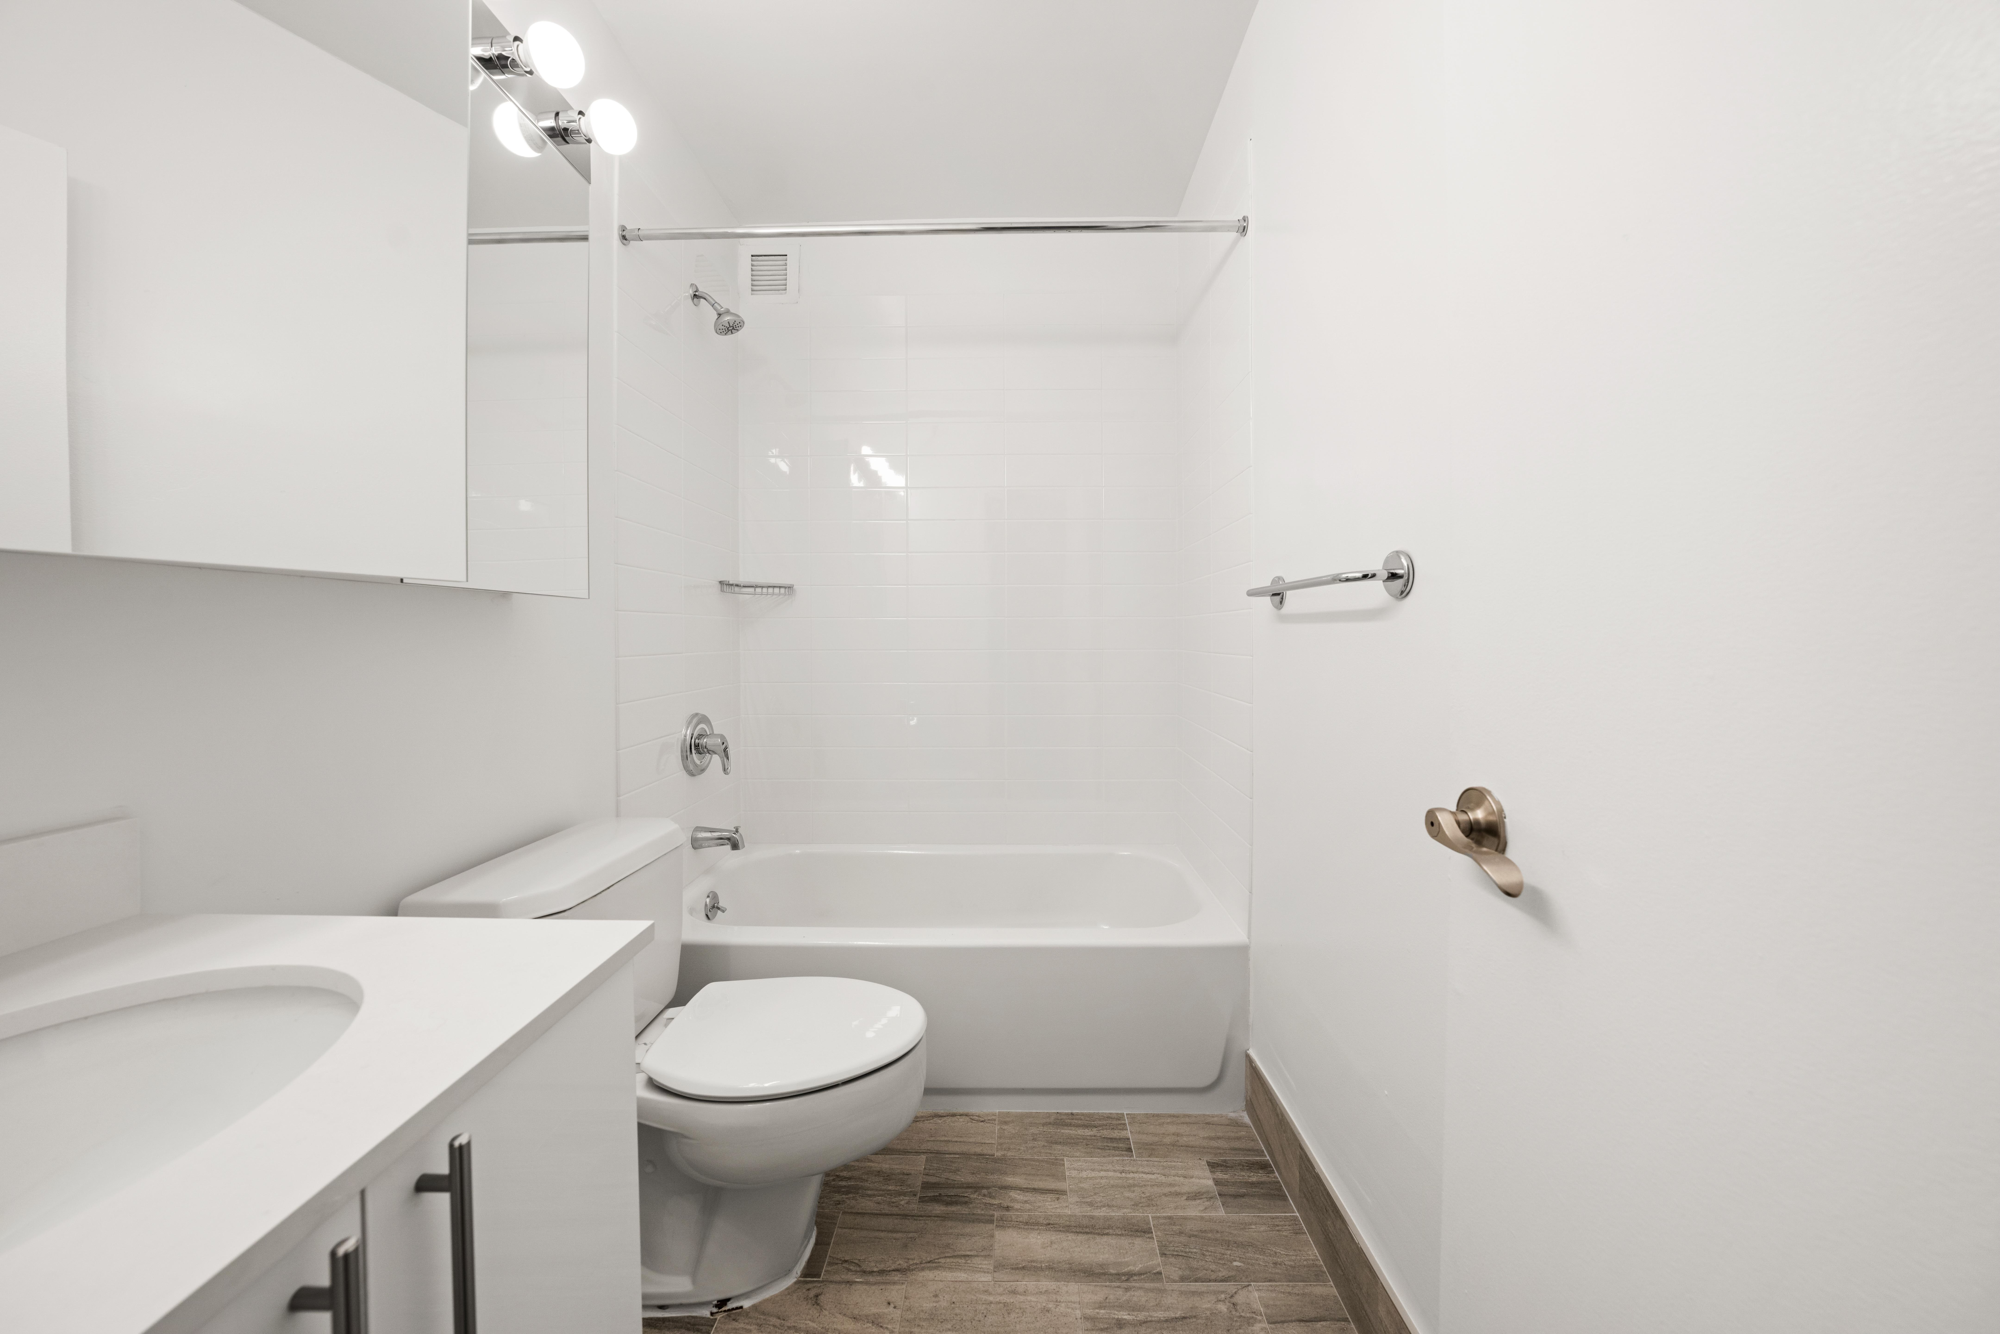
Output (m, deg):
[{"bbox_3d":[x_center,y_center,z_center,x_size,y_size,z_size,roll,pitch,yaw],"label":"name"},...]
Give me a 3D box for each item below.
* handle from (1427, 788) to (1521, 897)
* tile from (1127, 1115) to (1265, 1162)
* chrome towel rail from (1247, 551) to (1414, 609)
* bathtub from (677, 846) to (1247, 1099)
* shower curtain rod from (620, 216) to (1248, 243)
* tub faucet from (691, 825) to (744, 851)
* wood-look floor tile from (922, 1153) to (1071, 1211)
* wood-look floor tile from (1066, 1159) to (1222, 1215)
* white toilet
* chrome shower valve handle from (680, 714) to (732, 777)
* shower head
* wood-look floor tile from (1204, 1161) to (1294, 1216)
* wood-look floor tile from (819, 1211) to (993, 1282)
[{"bbox_3d":[0.454,0.164,0.625,0.070,0.075,0.135,0,2,-3],"label":"handle"},{"bbox_3d":[0.450,1.080,1.530,0.300,0.009,0.142,0,2,1],"label":"tile"},{"bbox_3d":[0.552,-0.147,1.190,0.072,0.072,0.510,0,2,1],"label":"chrome towel rail"},{"bbox_3d":[-0.144,0.853,1.970,1.514,0.419,0.715,0,2,1],"label":"bathtub"},{"bbox_3d":[-0.157,-1.010,1.547,1.465,0.052,0.052,0,2,1],"label":"shower curtain rod"},{"bbox_3d":[-0.821,0.500,1.956,0.144,0.070,0.060,0,2,1],"label":"tub faucet"},{"bbox_3d":[-0.011,1.090,1.400,0.304,0.010,0.144,0,2,1],"label":"wood-look floor tile"},{"bbox_3d":[0.296,1.086,1.392,0.305,0.009,0.144,0,2,1],"label":"wood-look floor tile"},{"bbox_3d":[-0.513,0.711,1.250,0.755,0.755,0.490,0,2,1],"label":"white toilet"},{"bbox_3d":[-0.846,0.232,1.975,0.100,0.184,0.180,0,2,1],"label":"chrome shower valve handle"},{"bbox_3d":[-0.812,-1.036,1.938,0.155,0.152,0.095,0,2,1],"label":"shower head"},{"bbox_3d":[0.521,1.088,1.394,0.140,0.010,0.144,0,2,1],"label":"wood-look floor tile"},{"bbox_3d":[-0.163,1.096,1.258,0.304,0.010,0.144,0,2,1],"label":"wood-look floor tile"}]

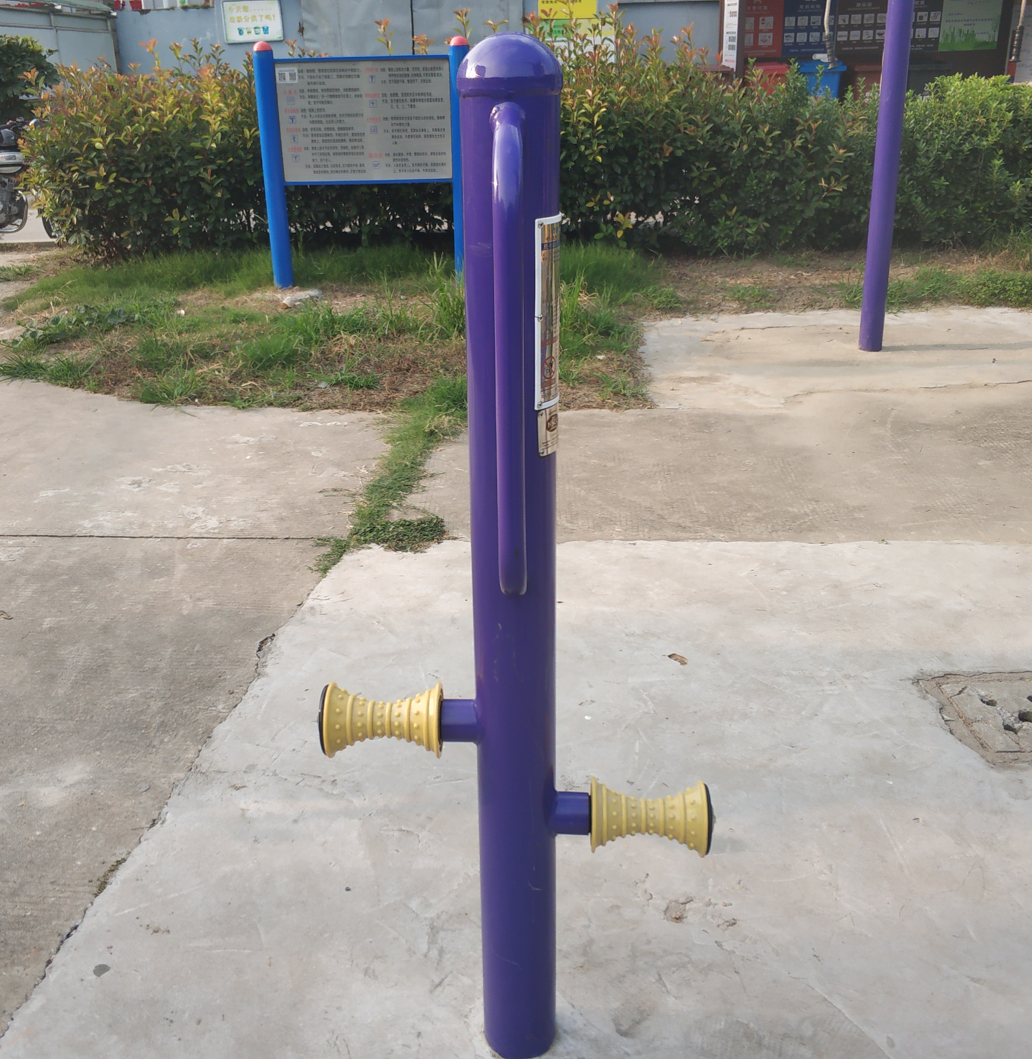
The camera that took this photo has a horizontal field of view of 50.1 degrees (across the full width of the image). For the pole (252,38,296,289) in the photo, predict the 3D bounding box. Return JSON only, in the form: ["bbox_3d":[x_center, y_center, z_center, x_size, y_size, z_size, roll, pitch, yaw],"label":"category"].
[{"bbox_3d":[-1.480,-2.200,6.724,0.122,1.415,0.122,0,23,3],"label":"pole"}]

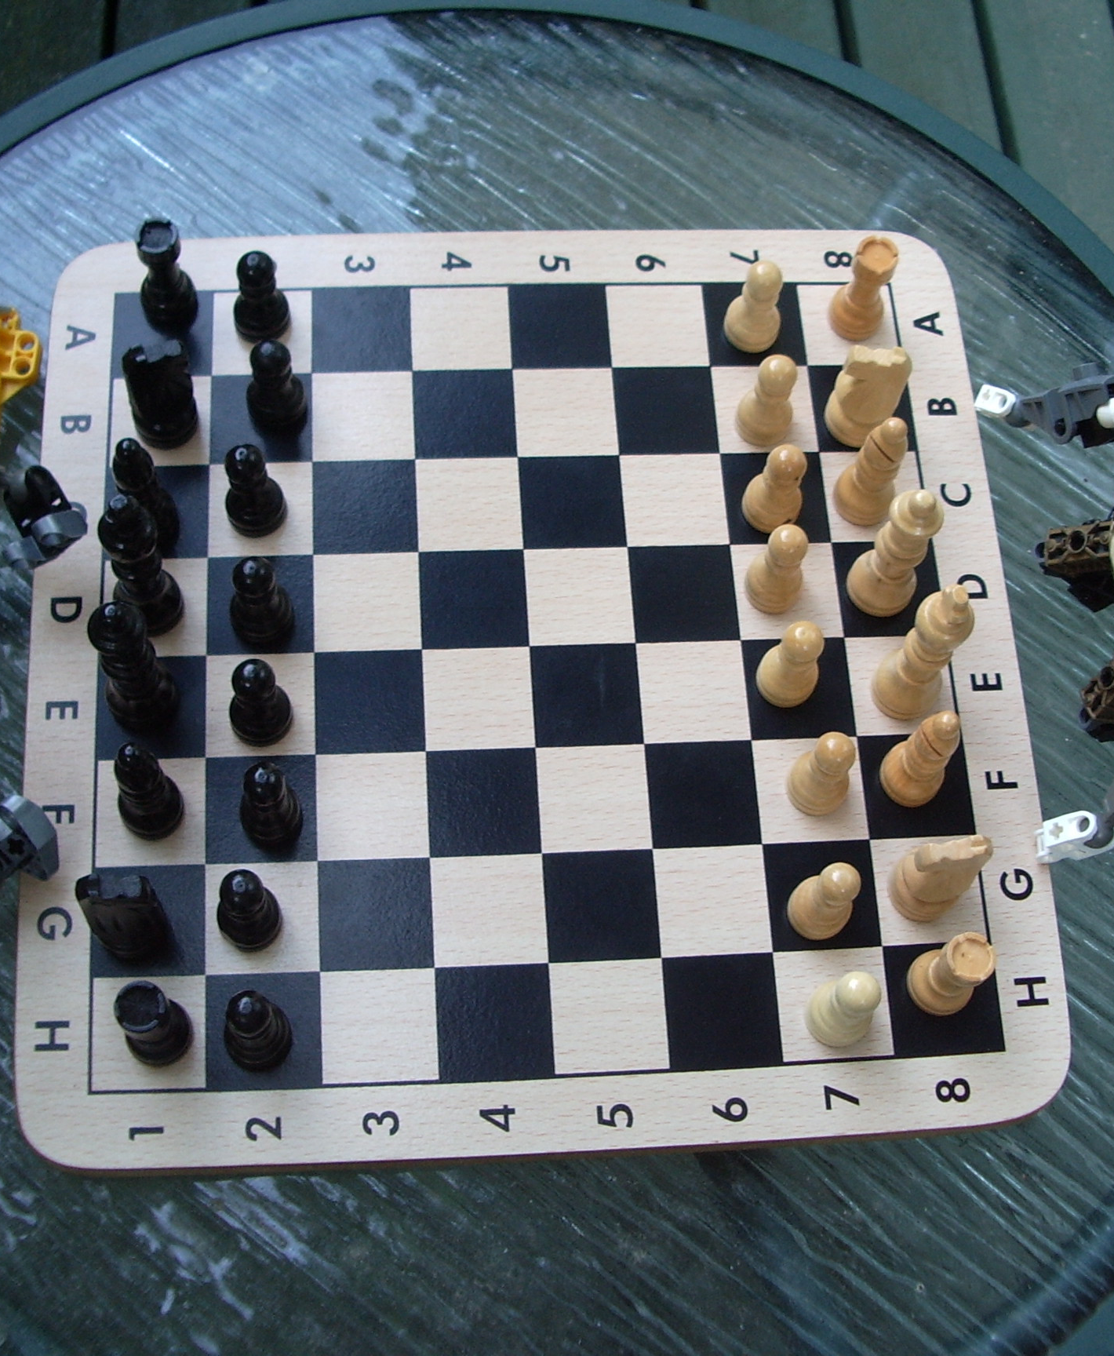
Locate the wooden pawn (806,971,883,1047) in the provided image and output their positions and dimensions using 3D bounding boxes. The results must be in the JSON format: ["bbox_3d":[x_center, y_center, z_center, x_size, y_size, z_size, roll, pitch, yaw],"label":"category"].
[{"bbox_3d":[0.081,0.090,0.505,0.019,0.035,0.019,-2,68,-5],"label":"wooden pawn"}]

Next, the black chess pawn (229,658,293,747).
[{"bbox_3d":[-0.080,0.004,0.487,0.017,0.033,0.017,-2,68,-5],"label":"black chess pawn"}]

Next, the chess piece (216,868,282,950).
[{"bbox_3d":[-0.080,0.057,0.466,0.017,0.033,0.017,-2,68,-5],"label":"chess piece"}]

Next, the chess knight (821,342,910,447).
[{"bbox_3d":[0.092,-0.084,0.536,0.020,0.036,0.018,6,68,-2],"label":"chess knight"}]

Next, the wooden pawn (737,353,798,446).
[{"bbox_3d":[0.068,-0.089,0.575,0.019,0.035,0.019,-2,68,-5],"label":"wooden pawn"}]

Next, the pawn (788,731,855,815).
[{"bbox_3d":[0.073,0.024,0.494,0.017,0.033,0.017,-2,69,-5],"label":"pawn"}]

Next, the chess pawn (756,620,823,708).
[{"bbox_3d":[0.066,-0.006,0.503,0.017,0.033,0.017,-2,68,-5],"label":"chess pawn"}]

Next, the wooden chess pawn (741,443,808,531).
[{"bbox_3d":[0.064,-0.057,0.525,0.017,0.033,0.017,-2,69,-5],"label":"wooden chess pawn"}]

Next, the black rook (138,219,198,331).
[{"bbox_3d":[-0.115,-0.117,0.535,0.017,0.035,0.017,-2,69,-5],"label":"black rook"}]

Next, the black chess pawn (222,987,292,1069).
[{"bbox_3d":[-0.081,0.093,0.490,0.019,0.036,0.019,-2,68,-5],"label":"black chess pawn"}]

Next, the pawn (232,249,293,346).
[{"bbox_3d":[-0.088,-0.114,0.536,0.017,0.033,0.017,-2,69,-5],"label":"pawn"}]

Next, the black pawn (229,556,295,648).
[{"bbox_3d":[-0.081,-0.023,0.498,0.017,0.033,0.017,-2,68,-5],"label":"black pawn"}]

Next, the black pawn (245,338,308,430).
[{"bbox_3d":[-0.087,-0.092,0.564,0.019,0.035,0.019,-2,68,-5],"label":"black pawn"}]

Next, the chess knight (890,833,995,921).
[{"bbox_3d":[0.109,0.055,0.518,0.021,0.039,0.019,-8,69,-8],"label":"chess knight"}]

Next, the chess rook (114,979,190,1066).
[{"bbox_3d":[-0.101,0.085,0.455,0.017,0.035,0.017,-2,69,-5],"label":"chess rook"}]

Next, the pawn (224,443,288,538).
[{"bbox_3d":[-0.092,-0.058,0.550,0.019,0.035,0.019,-2,68,-5],"label":"pawn"}]

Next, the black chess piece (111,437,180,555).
[{"bbox_3d":[-0.114,-0.052,0.500,0.018,0.047,0.018,-2,68,-5],"label":"black chess piece"}]

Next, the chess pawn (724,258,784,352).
[{"bbox_3d":[0.060,-0.113,0.546,0.017,0.033,0.017,-2,68,-5],"label":"chess pawn"}]

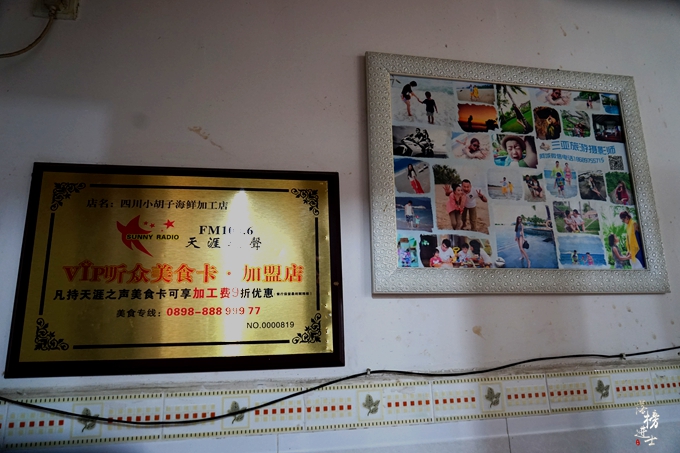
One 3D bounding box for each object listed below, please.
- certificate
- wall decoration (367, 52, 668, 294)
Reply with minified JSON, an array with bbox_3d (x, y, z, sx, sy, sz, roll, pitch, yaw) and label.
[{"bbox_3d":[-0.285,0.073,0.864,0.588,0.391,0.022,1,-13,-10],"label":"certificate"},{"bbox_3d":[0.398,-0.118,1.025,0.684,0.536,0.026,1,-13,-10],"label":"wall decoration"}]

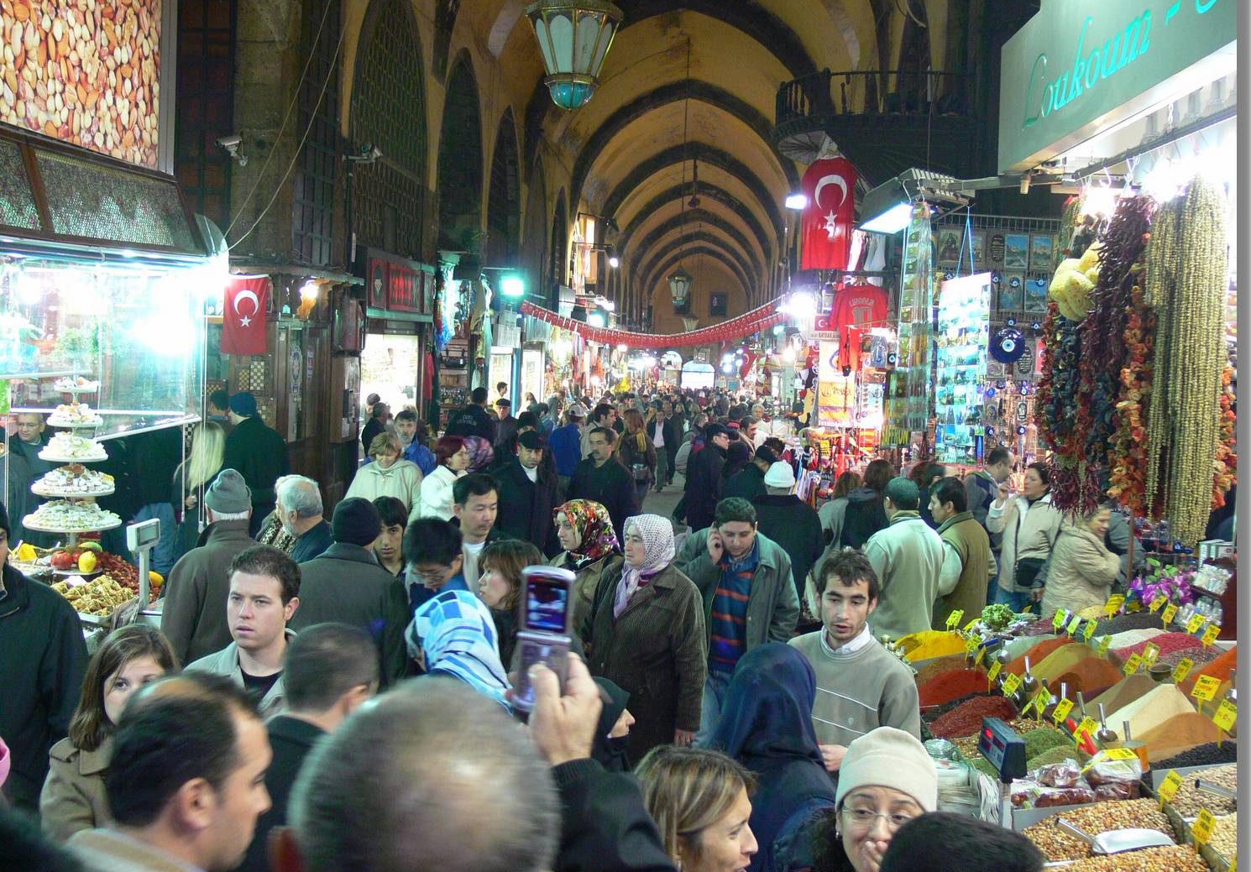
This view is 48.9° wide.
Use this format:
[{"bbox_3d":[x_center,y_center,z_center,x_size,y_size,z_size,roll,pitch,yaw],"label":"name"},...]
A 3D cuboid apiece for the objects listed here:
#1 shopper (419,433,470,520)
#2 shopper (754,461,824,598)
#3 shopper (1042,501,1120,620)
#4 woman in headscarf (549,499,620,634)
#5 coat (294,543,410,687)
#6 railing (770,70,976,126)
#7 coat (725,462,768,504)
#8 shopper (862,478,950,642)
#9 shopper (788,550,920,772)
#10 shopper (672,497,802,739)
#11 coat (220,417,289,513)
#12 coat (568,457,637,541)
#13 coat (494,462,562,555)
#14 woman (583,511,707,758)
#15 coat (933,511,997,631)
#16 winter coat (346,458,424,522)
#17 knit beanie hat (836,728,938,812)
[{"bbox_3d":[-1.267,0.816,9.536,0.380,1.650,0.480,3,3,15],"label":"shopper"},{"bbox_3d":[1.008,0.995,8.837,0.540,1.680,0.360,2,3,5],"label":"shopper"},{"bbox_3d":[2.476,1.148,7.535,0.420,1.570,0.500,3,3,21],"label":"shopper"},{"bbox_3d":[-0.209,1.079,6.185,0.360,1.600,0.480,0,3,-37],"label":"woman in headscarf"},{"bbox_3d":[-1.097,0.841,5.419,0.530,0.850,0.340,3,3,14],"label":"coat"},{"bbox_3d":[3.118,-4.297,17.314,2.500,0.620,1.100,2,3,3],"label":"railing"},{"bbox_3d":[0.935,0.588,10.218,0.380,0.800,0.520,-1,4,-45],"label":"coat"},{"bbox_3d":[1.431,1.065,7.088,0.520,1.710,0.340,2,3,9],"label":"shopper"},{"bbox_3d":[0.613,1.180,3.859,0.490,1.730,0.380,3,3,33],"label":"shopper"},{"bbox_3d":[0.471,1.108,5.788,0.550,1.710,0.400,3,3,18],"label":"shopper"},{"bbox_3d":[-2.713,0.323,10.021,0.520,0.950,0.380,-1,3,-41],"label":"coat"},{"bbox_3d":[-0.172,0.551,9.518,0.500,0.820,0.320,3,3,18],"label":"coat"},{"bbox_3d":[-0.675,0.658,9.323,0.540,1.000,0.360,2,3,-3],"label":"coat"},{"bbox_3d":[0.078,1.112,5.586,0.520,1.600,0.400,4,3,38],"label":"woman"},{"bbox_3d":[1.761,0.783,7.268,0.360,0.780,0.520,4,4,44],"label":"coat"},{"bbox_3d":[-1.586,0.540,9.018,0.560,0.800,0.360,2,3,-3],"label":"winter coat"},{"bbox_3d":[0.455,0.591,2.407,0.183,0.160,0.215,2,-9,12],"label":"knit beanie hat"}]

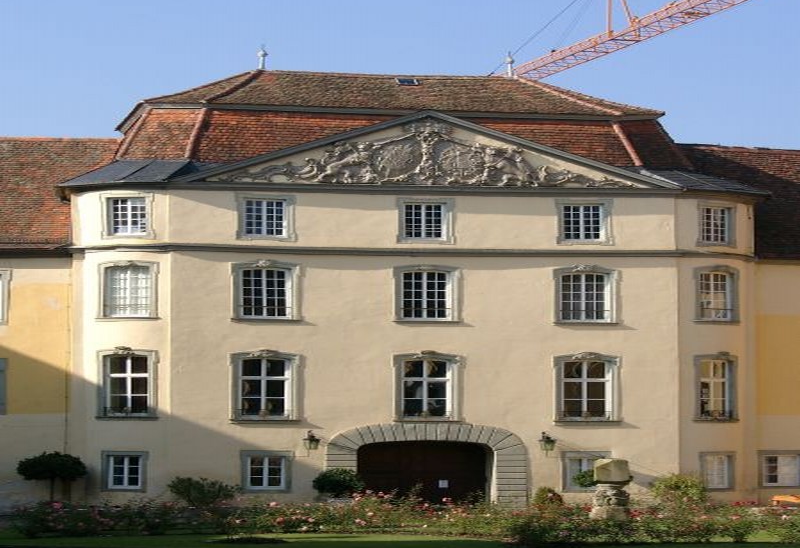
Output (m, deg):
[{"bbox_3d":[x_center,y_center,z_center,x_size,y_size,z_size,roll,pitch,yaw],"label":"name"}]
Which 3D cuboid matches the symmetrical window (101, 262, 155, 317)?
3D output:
[{"bbox_3d":[-8.831,0.509,67.747,1.946,1.758,0.270,-1,-3,19],"label":"symmetrical window"}]

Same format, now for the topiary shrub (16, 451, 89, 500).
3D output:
[{"bbox_3d":[-11.110,6.506,66.500,2.270,1.726,2.156,0,-3,0],"label":"topiary shrub"}]

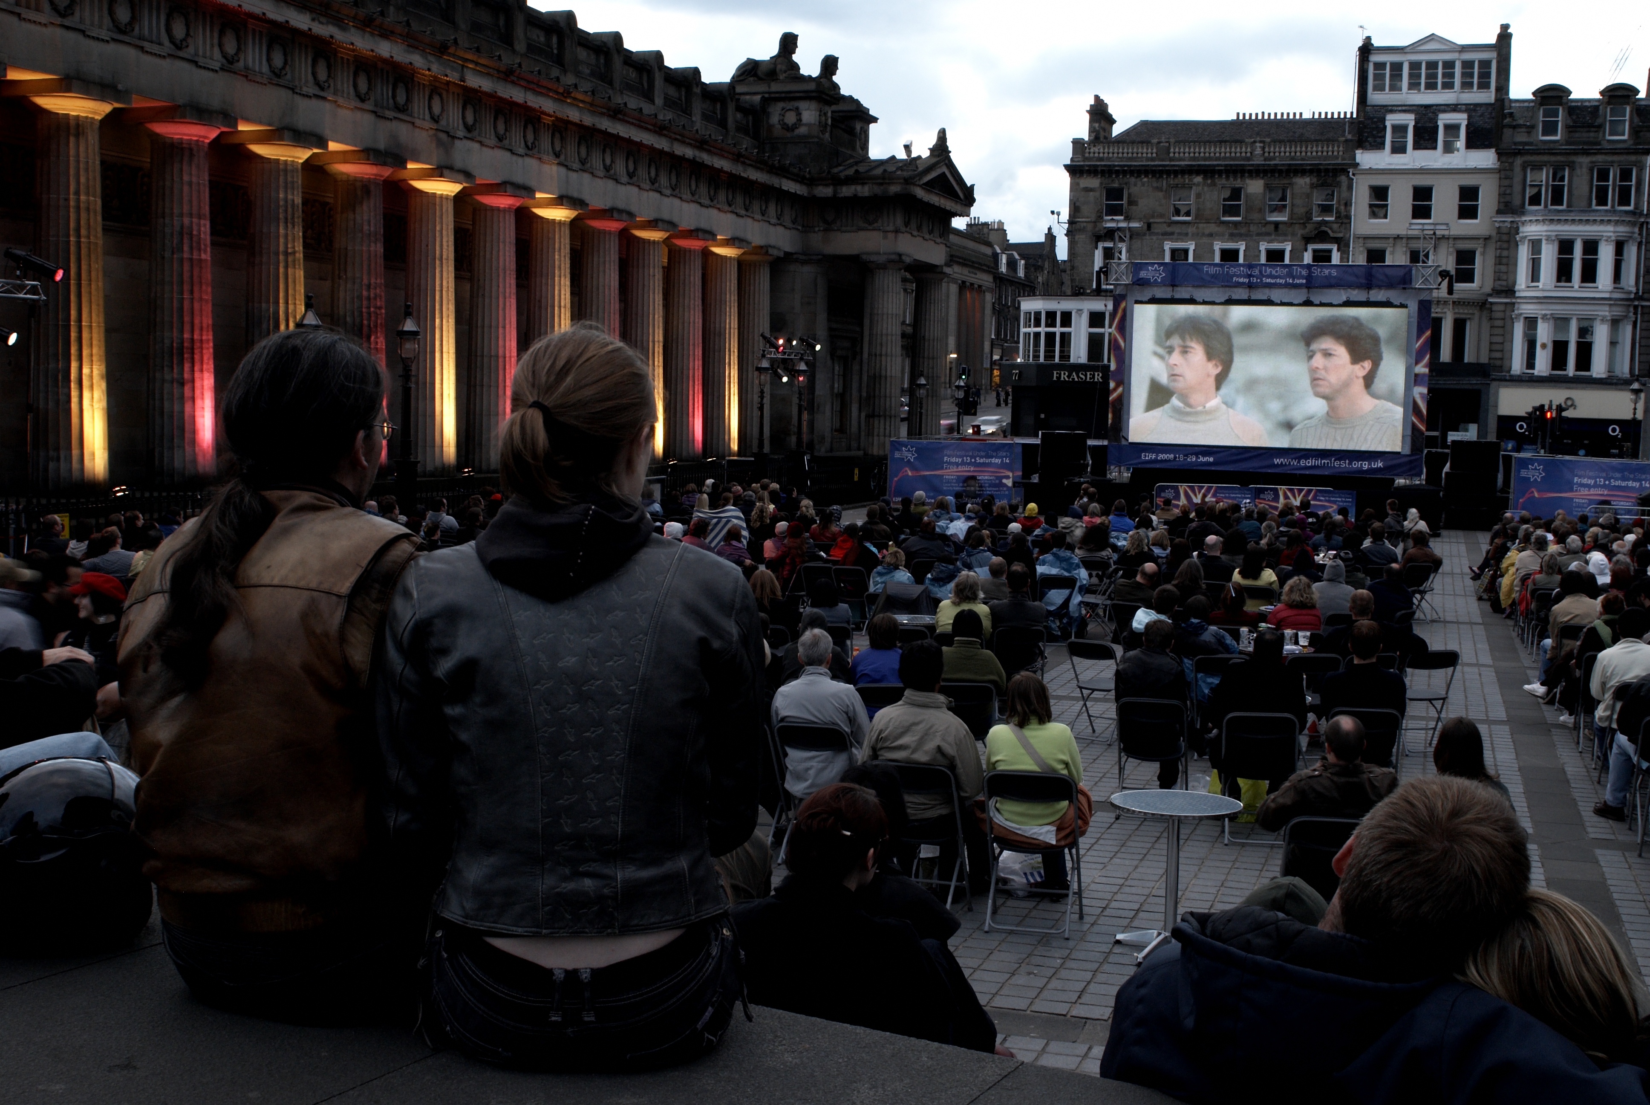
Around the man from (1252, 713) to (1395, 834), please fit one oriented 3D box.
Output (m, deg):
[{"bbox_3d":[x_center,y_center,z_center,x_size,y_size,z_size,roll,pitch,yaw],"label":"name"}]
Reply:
[{"bbox_3d":[2.303,1.300,8.209,0.620,1.220,0.850,2,4,10],"label":"man"}]

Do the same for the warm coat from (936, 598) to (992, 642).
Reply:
[{"bbox_3d":[1.153,0.696,14.884,0.500,0.629,0.400,2,4,7],"label":"warm coat"}]

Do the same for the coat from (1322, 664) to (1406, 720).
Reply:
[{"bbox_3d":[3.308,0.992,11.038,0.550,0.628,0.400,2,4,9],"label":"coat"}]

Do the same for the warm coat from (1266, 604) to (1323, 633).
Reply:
[{"bbox_3d":[4.056,0.734,15.521,0.520,0.600,0.380,3,4,14],"label":"warm coat"}]

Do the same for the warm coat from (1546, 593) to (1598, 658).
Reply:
[{"bbox_3d":[6.933,0.696,16.623,0.540,0.640,0.420,3,4,14],"label":"warm coat"}]

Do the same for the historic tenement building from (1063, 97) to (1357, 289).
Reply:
[{"bbox_3d":[25.425,-16.394,116.224,17.443,23.957,14.000,3,5,19],"label":"historic tenement building"}]

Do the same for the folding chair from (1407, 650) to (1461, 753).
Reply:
[{"bbox_3d":[4.660,1.151,14.035,0.460,0.790,0.460,1,4,-12],"label":"folding chair"}]

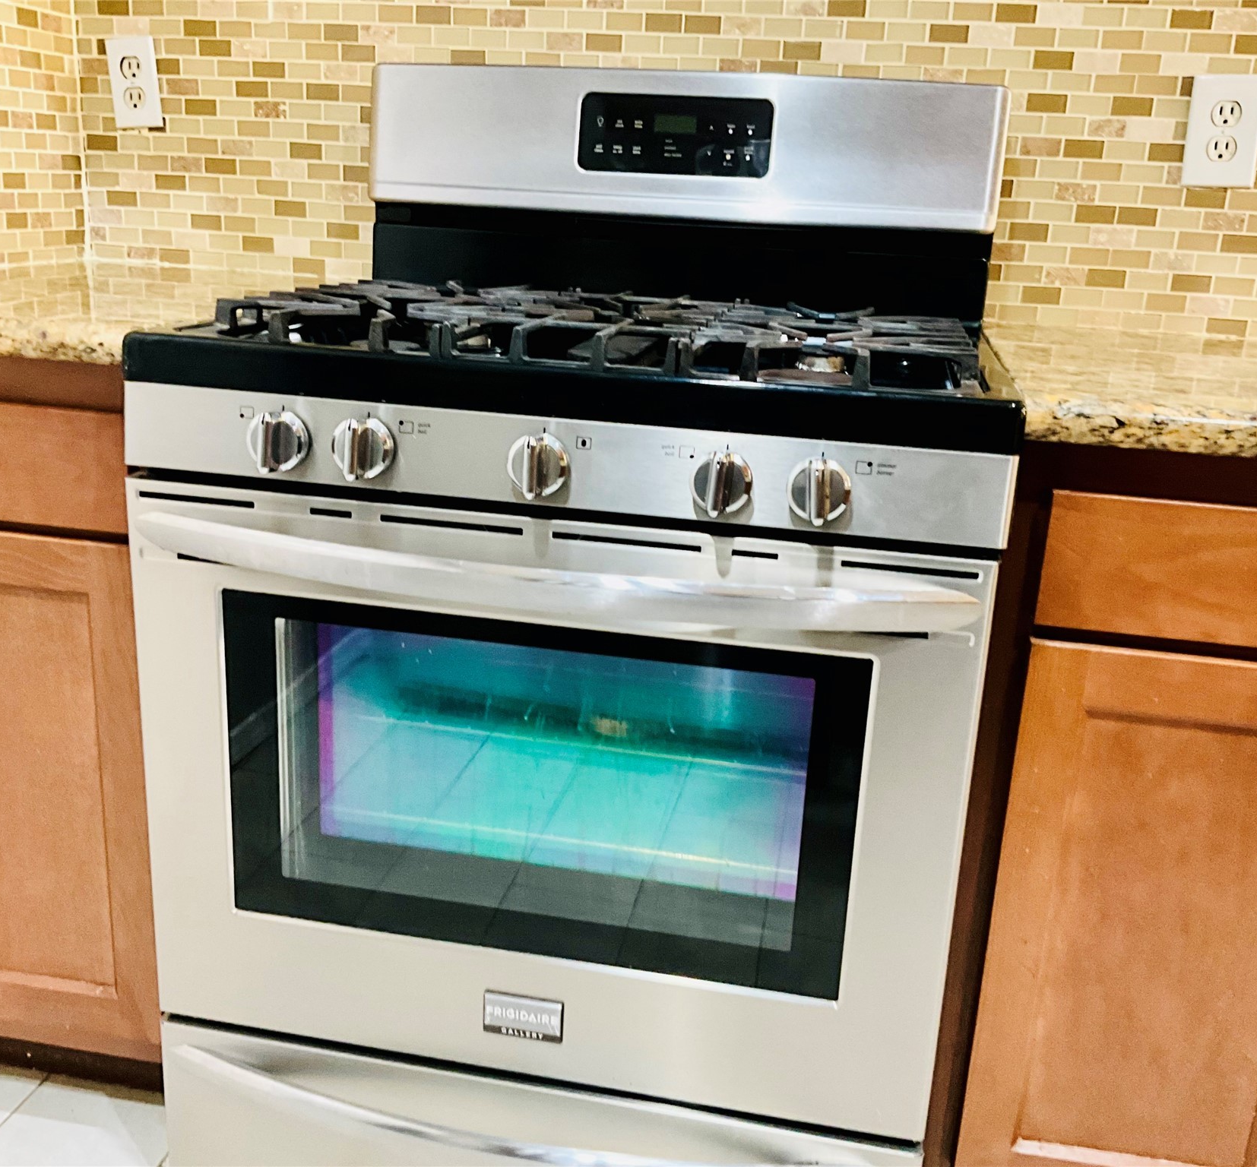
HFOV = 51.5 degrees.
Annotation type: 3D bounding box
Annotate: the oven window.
[{"bbox_3d":[-0.087,0.186,1.172,0.575,0.322,0.030,6,17,10],"label":"oven window"}]

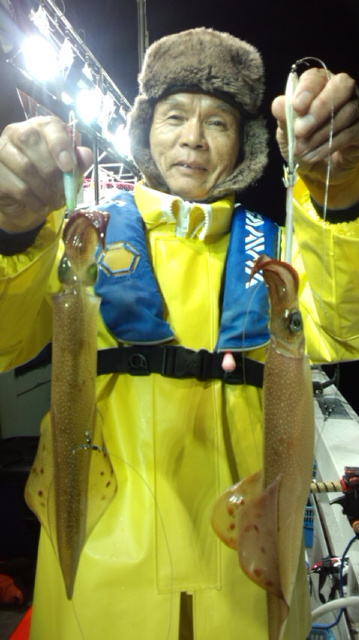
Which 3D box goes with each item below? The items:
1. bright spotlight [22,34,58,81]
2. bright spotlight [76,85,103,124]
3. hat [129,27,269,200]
[{"bbox_3d":[-0.776,-1.460,2.650,0.190,0.265,0.190,-3,6,-14],"label":"bright spotlight"},{"bbox_3d":[-0.644,-1.536,3.400,0.190,0.265,0.190,-3,6,-14],"label":"bright spotlight"},{"bbox_3d":[0.032,-0.343,0.820,0.230,0.270,0.250,5,13,2],"label":"hat"}]

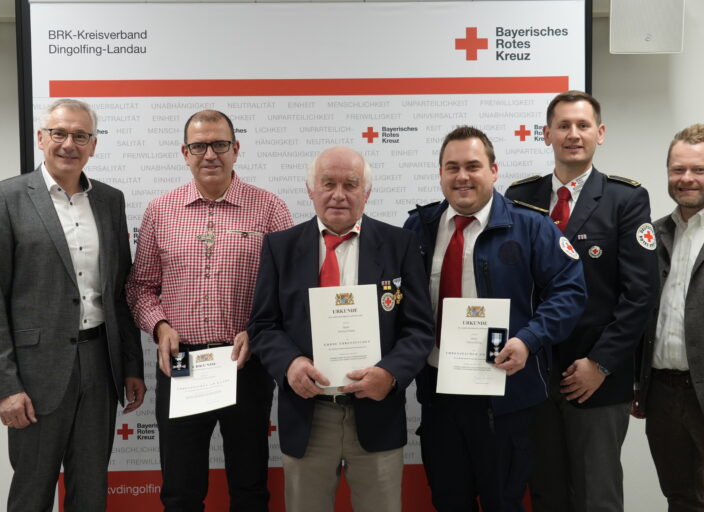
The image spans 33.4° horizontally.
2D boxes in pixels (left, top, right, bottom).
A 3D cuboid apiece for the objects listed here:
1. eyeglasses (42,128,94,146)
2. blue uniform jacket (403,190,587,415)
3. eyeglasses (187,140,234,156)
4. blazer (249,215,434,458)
[{"bbox_3d":[-0.910,-0.384,3.784,0.141,0.045,0.142,6,4,-19],"label":"eyeglasses"},{"bbox_3d":[0.450,0.142,3.850,0.590,0.720,0.380,1,4,29],"label":"blue uniform jacket"},{"bbox_3d":[-0.454,-0.342,3.747,0.143,0.044,0.142,-5,6,-6],"label":"eyeglasses"},{"bbox_3d":[-0.030,0.252,3.770,0.580,0.765,0.360,0,3,2],"label":"blazer"}]

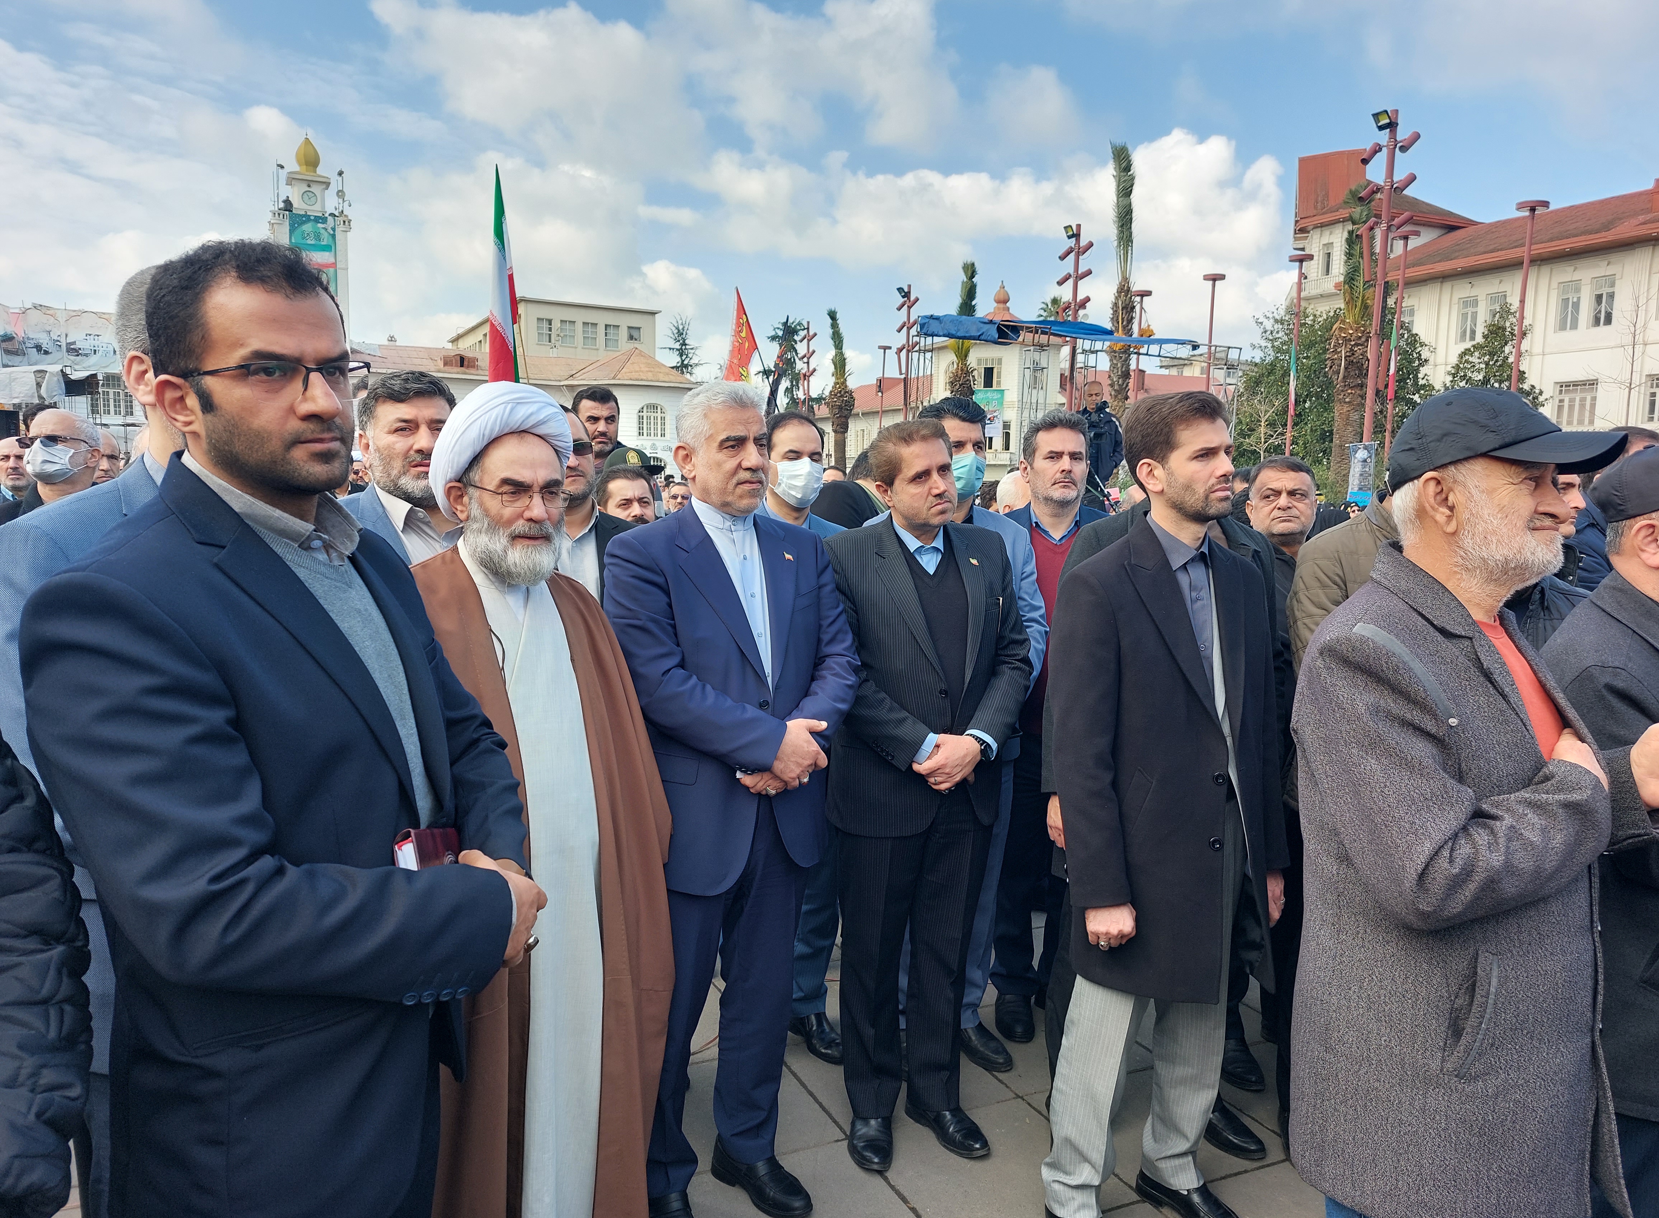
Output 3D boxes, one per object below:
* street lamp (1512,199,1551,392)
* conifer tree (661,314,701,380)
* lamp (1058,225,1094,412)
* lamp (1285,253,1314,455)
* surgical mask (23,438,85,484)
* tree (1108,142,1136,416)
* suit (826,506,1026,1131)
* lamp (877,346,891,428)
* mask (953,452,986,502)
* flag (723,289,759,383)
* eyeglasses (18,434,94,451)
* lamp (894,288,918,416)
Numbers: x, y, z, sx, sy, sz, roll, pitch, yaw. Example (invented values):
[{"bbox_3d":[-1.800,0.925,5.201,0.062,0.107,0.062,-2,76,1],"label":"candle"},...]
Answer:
[{"bbox_3d":[12.976,-4.446,21.784,0.600,6.290,0.600,-1,9,-14],"label":"street lamp"},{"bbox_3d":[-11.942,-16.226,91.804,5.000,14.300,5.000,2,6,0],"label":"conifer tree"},{"bbox_3d":[7.486,-7.610,35.657,1.100,8.290,0.700,3,9,15],"label":"lamp"},{"bbox_3d":[11.311,-5.428,28.218,0.600,6.290,0.600,-1,9,-14],"label":"lamp"},{"bbox_3d":[-2.341,-0.437,3.420,0.150,0.130,0.095,4,7,22],"label":"surgical mask"},{"bbox_3d":[6.804,-6.116,27.329,0.680,9.600,0.680,-1,7,-21],"label":"tree"},{"bbox_3d":[0.226,0.519,2.696,0.510,1.470,0.350,-1,9,-16],"label":"suit"},{"bbox_3d":[1.860,-6.181,41.077,0.490,6.400,0.490,-1,7,-21],"label":"lamp"},{"bbox_3d":[0.345,-0.335,2.930,0.150,0.130,0.095,-2,7,-26],"label":"mask"},{"bbox_3d":[-0.772,-2.304,10.000,0.380,0.950,0.200,0,8,-6],"label":"flag"},{"bbox_3d":[-2.420,-0.521,3.600,0.142,0.048,0.145,2,1,5],"label":"eyeglasses"},{"bbox_3d":[2.641,-7.114,40.613,0.850,8.400,0.420,-1,7,-20],"label":"lamp"}]

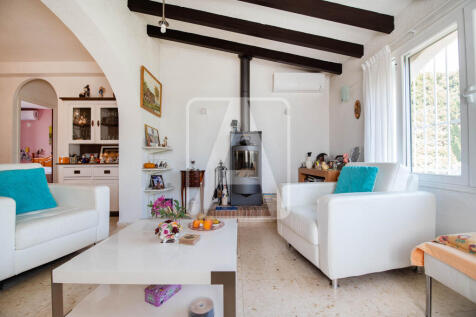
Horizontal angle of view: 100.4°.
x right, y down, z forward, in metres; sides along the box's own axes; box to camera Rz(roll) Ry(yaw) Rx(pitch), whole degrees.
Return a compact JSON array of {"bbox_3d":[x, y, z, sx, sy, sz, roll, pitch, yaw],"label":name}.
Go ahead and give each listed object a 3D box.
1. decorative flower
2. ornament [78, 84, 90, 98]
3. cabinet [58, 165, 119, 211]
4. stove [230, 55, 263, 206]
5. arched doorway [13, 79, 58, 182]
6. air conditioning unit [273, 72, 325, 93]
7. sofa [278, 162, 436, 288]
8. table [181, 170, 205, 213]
[{"bbox_3d":[-1.000,0.735,2.850,0.550,0.400,0.420,0,0,0],"label":"decorative flower"},{"bbox_3d":[-2.410,-1.030,3.120,0.180,0.240,0.110,0,-1,0],"label":"ornament"},{"bbox_3d":[-2.150,0.475,3.130,1.020,0.780,0.450,0,-1,0],"label":"cabinet"},{"bbox_3d":[0.143,-0.465,3.300,0.510,2.440,0.420,0,0,0],"label":"stove"},{"bbox_3d":[-3.410,-0.240,3.420,0.750,2.200,0.150,0,-1,0],"label":"arched doorway"},{"bbox_3d":[1.110,-1.370,3.600,0.870,0.290,0.210,0,-1,0],"label":"air conditioning unit"},{"bbox_3d":[1.033,0.490,1.912,0.980,0.880,0.840,0,0,-14],"label":"sofa"},{"bbox_3d":[-0.775,0.570,3.370,0.420,0.720,0.290,0,0,0],"label":"table"}]

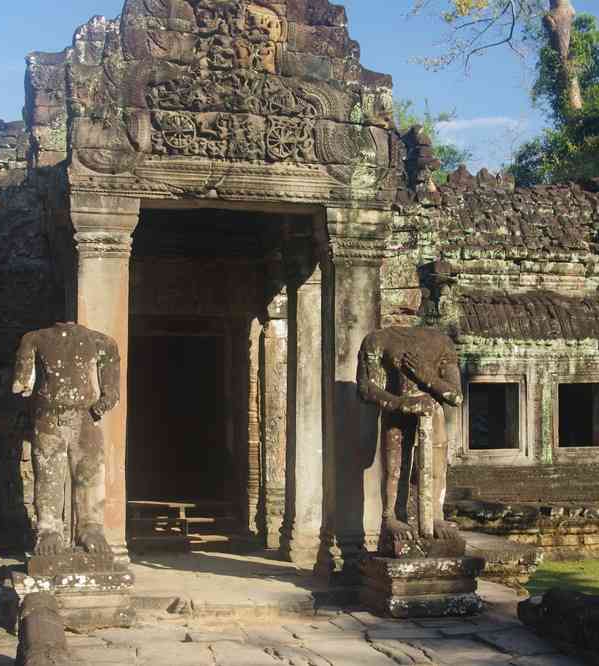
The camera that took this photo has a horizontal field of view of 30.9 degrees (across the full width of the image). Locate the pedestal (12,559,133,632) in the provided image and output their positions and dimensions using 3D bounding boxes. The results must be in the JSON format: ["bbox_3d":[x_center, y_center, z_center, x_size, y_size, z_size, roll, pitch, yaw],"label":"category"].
[{"bbox_3d":[-1.875,2.087,8.875,0.940,0.520,0.860,2,-6,-14],"label":"pedestal"}]

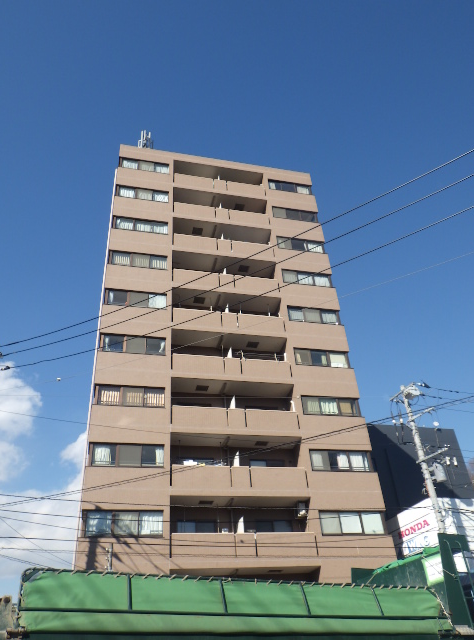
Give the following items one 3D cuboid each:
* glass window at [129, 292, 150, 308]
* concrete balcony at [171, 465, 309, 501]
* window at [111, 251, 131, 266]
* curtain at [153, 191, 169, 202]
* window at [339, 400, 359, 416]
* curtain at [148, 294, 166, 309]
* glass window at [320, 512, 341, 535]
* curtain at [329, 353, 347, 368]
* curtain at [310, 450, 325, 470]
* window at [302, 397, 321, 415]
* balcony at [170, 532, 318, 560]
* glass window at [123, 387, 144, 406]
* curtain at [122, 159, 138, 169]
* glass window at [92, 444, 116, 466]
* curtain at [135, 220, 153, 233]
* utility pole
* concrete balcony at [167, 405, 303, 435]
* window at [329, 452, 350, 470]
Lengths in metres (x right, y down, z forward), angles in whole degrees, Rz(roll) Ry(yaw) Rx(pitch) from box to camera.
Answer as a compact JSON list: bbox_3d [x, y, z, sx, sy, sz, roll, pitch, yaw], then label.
[{"bbox_3d":[-5.154,-1.039,27.310,1.015,0.901,0.100,5,-38,-13],"label":"glass window"},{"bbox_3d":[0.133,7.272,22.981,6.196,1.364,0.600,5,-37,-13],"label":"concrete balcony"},{"bbox_3d":[-6.437,-3.372,28.831,0.995,0.951,0.120,5,-38,-13],"label":"window"},{"bbox_3d":[-4.839,-7.916,33.184,0.980,0.980,0.100,5,-37,-13],"label":"curtain"},{"bbox_3d":[5.815,4.575,26.796,1.020,1.020,0.080,5,-37,-13],"label":"window"},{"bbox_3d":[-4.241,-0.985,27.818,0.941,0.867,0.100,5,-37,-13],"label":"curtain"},{"bbox_3d":[4.185,9.028,22.929,0.990,1.020,0.080,5,-37,-13],"label":"glass window"},{"bbox_3d":[5.651,2.255,28.823,0.970,0.980,0.100,5,-37,-13],"label":"curtain"},{"bbox_3d":[3.812,6.595,24.252,0.564,0.838,0.120,5,-38,-13],"label":"curtain"},{"bbox_3d":[3.831,4.412,26.483,0.986,0.985,0.080,5,-37,-13],"label":"window"},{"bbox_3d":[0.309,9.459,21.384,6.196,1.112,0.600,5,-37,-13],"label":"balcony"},{"bbox_3d":[-4.771,3.562,23.904,0.943,0.957,0.100,5,-38,-13],"label":"glass window"},{"bbox_3d":[-7.076,-10.312,34.362,1.020,1.020,0.080,5,-37,-13],"label":"curtain"},{"bbox_3d":[-5.820,5.908,22.571,0.980,1.000,0.100,5,-37,-13],"label":"glass window"},{"bbox_3d":[-5.481,-5.538,30.772,1.029,0.961,0.120,5,-38,-13],"label":"curtain"},{"bbox_3d":[8.385,8.372,20.807,0.800,13.100,2.000,16,-41,-25],"label":"utility pole"},{"bbox_3d":[-0.136,5.293,25.354,6.300,1.380,1.400,5,-37,-13],"label":"concrete balcony"},{"bbox_3d":[4.962,6.831,25.017,0.996,0.985,0.080,5,-37,-13],"label":"window"}]

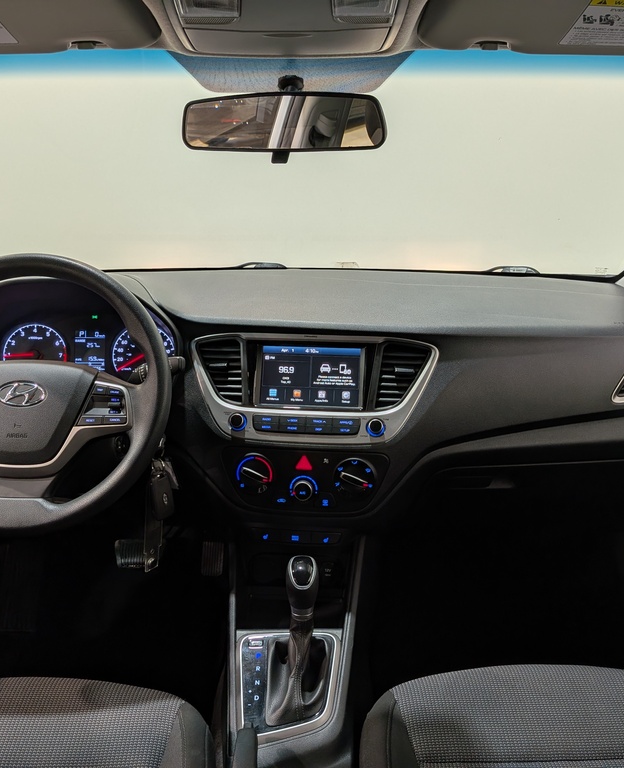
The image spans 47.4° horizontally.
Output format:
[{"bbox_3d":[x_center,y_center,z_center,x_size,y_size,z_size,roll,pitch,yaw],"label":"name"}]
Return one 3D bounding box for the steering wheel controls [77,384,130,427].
[{"bbox_3d":[-0.276,0.028,0.938,0.067,0.056,0.023,0,-12,-2],"label":"steering wheel controls"}]

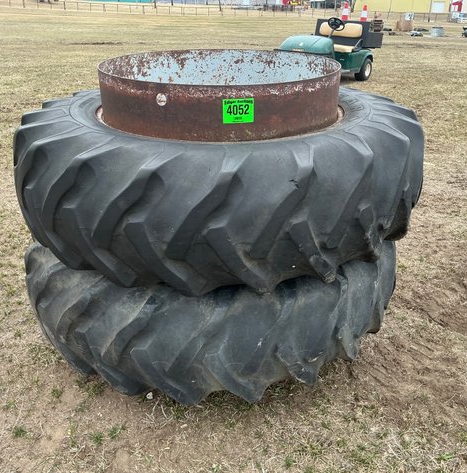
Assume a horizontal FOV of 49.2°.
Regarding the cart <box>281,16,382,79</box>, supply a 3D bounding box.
[{"bbox_3d":[1.930,-3.640,10.050,1.180,1.180,2.500,18,30,32],"label":"cart"}]

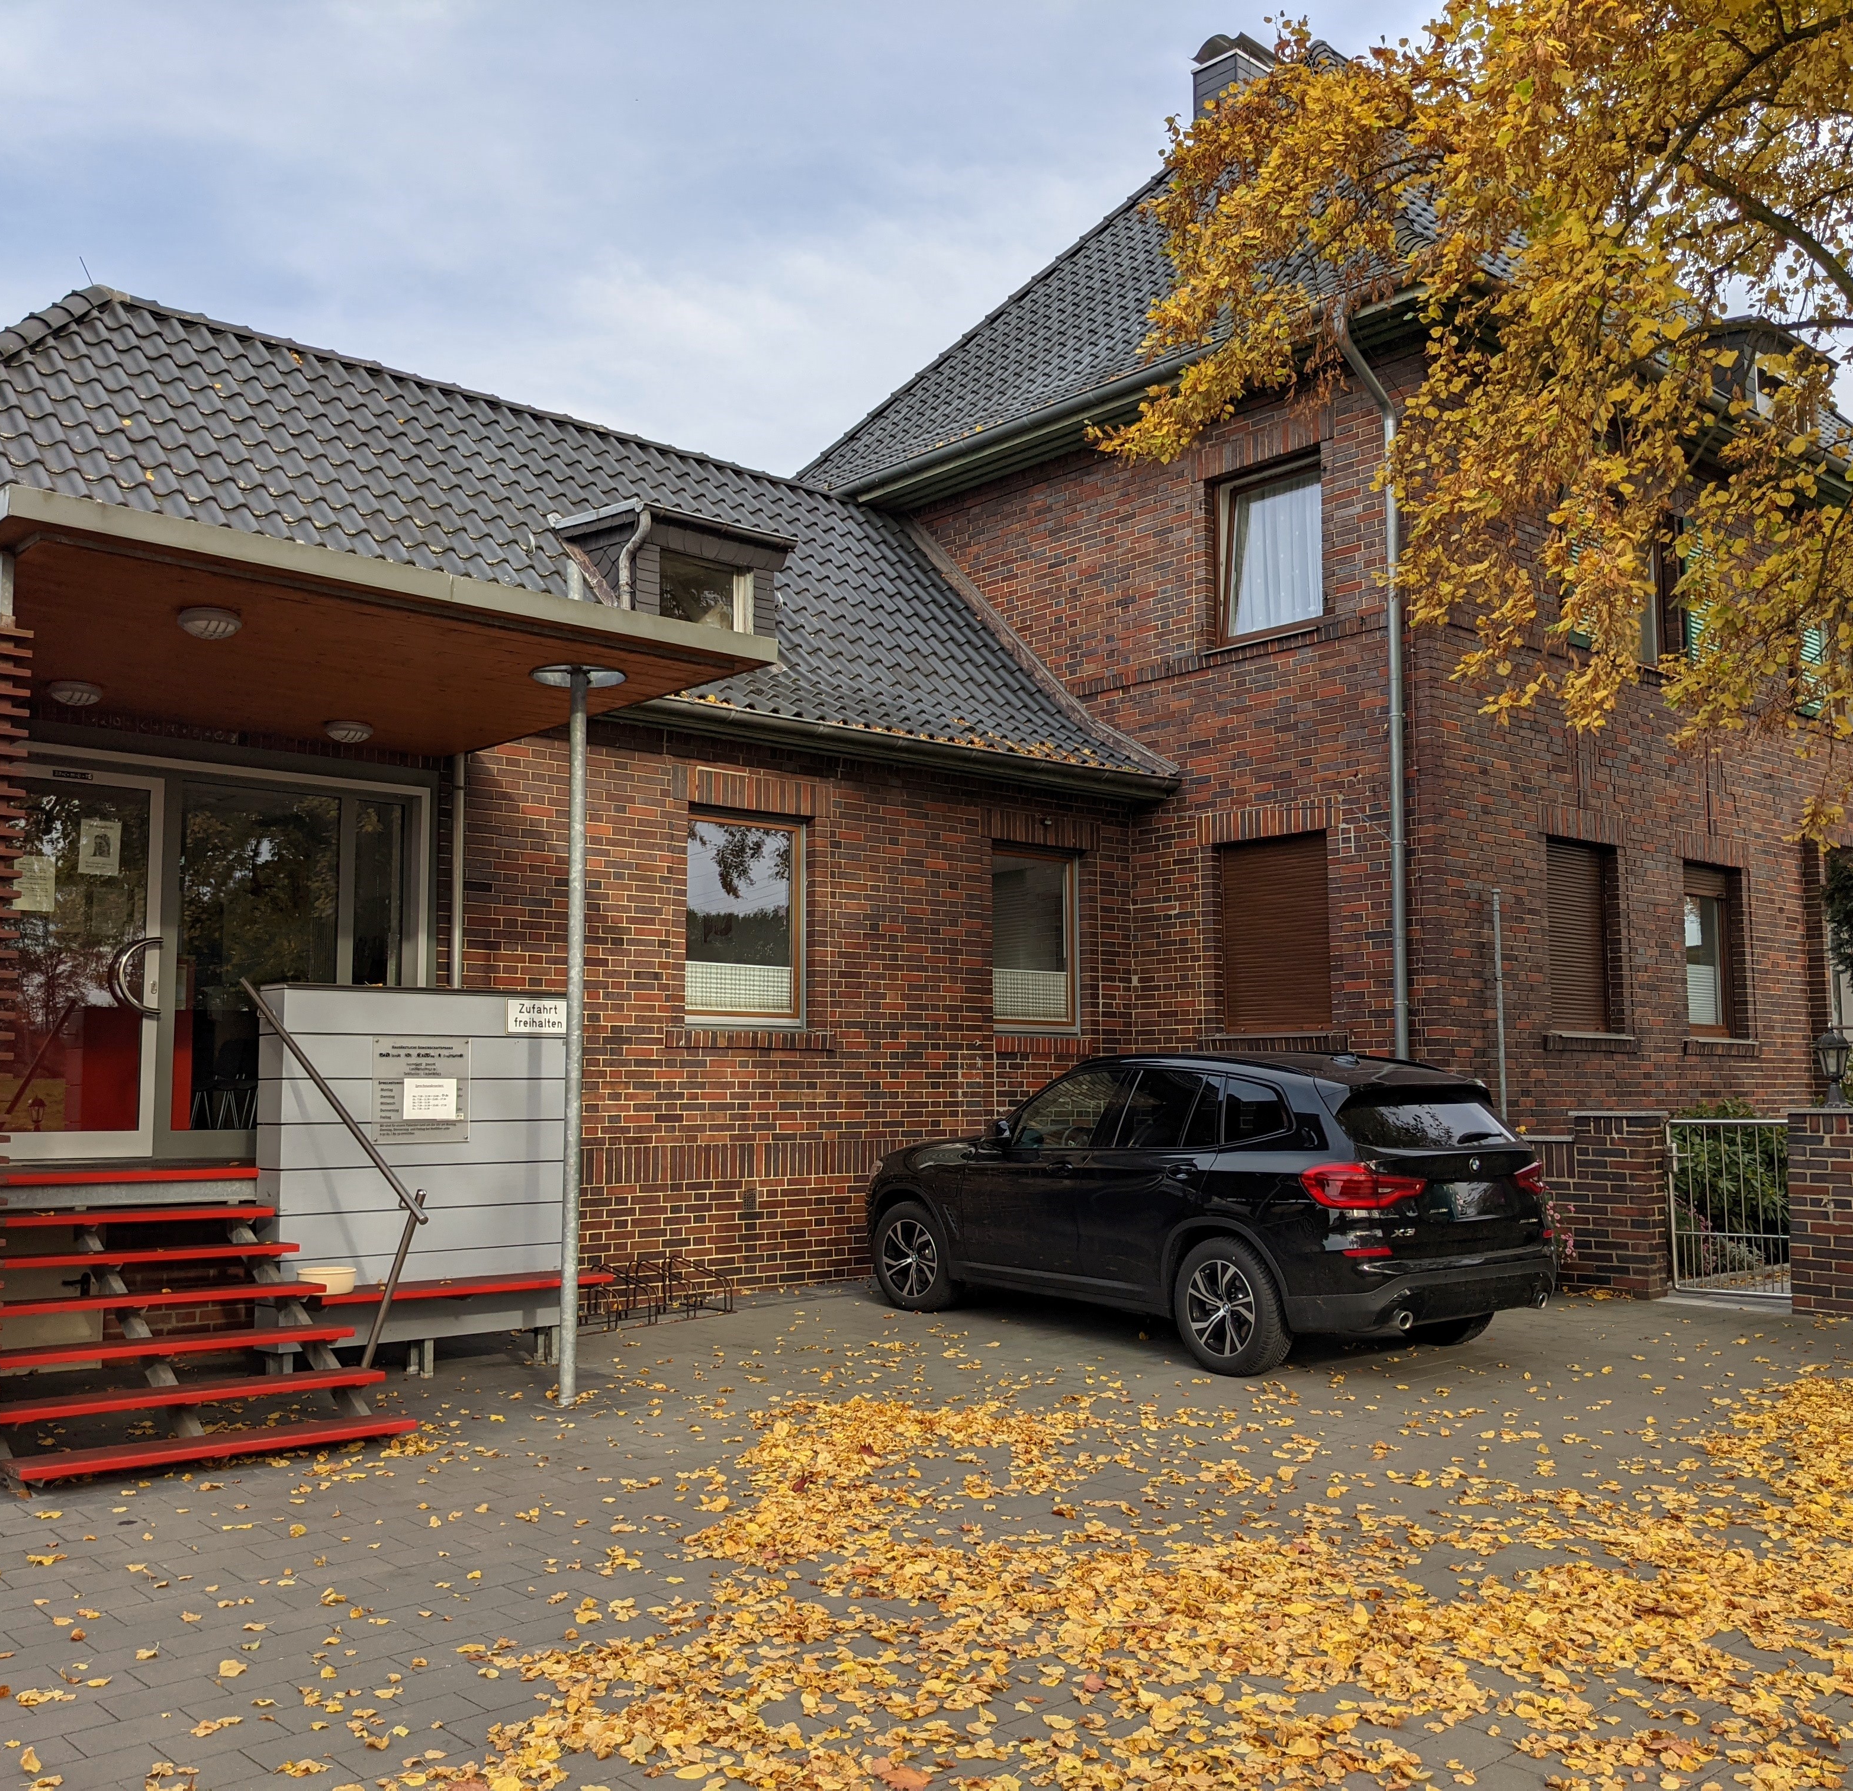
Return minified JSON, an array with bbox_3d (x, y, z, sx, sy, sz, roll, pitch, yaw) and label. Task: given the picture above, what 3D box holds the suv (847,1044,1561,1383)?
[{"bbox_3d":[1.547,1.828,11.631,1.950,1.676,4.700,3,-6,-36],"label":"suv"}]

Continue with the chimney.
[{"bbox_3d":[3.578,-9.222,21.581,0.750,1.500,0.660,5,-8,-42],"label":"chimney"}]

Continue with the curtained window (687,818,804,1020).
[{"bbox_3d":[-1.363,0.214,13.845,1.150,1.560,0.130,5,-8,-42],"label":"curtained window"}]

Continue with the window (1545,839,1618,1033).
[{"bbox_3d":[5.469,0.372,15.699,1.220,1.600,0.130,5,-8,-42],"label":"window"}]

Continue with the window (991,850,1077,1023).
[{"bbox_3d":[0.892,0.414,15.905,1.140,1.550,0.130,5,-8,-42],"label":"window"}]

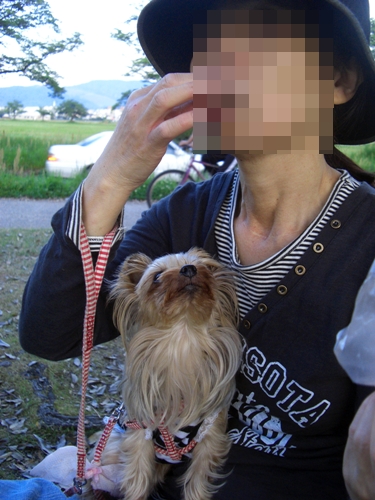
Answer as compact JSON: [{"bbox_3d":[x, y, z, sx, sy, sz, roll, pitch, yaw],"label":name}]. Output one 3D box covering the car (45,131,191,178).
[{"bbox_3d":[-1.101,-2.326,13.513,4.600,1.400,1.700,-1,14,-7],"label":"car"}]

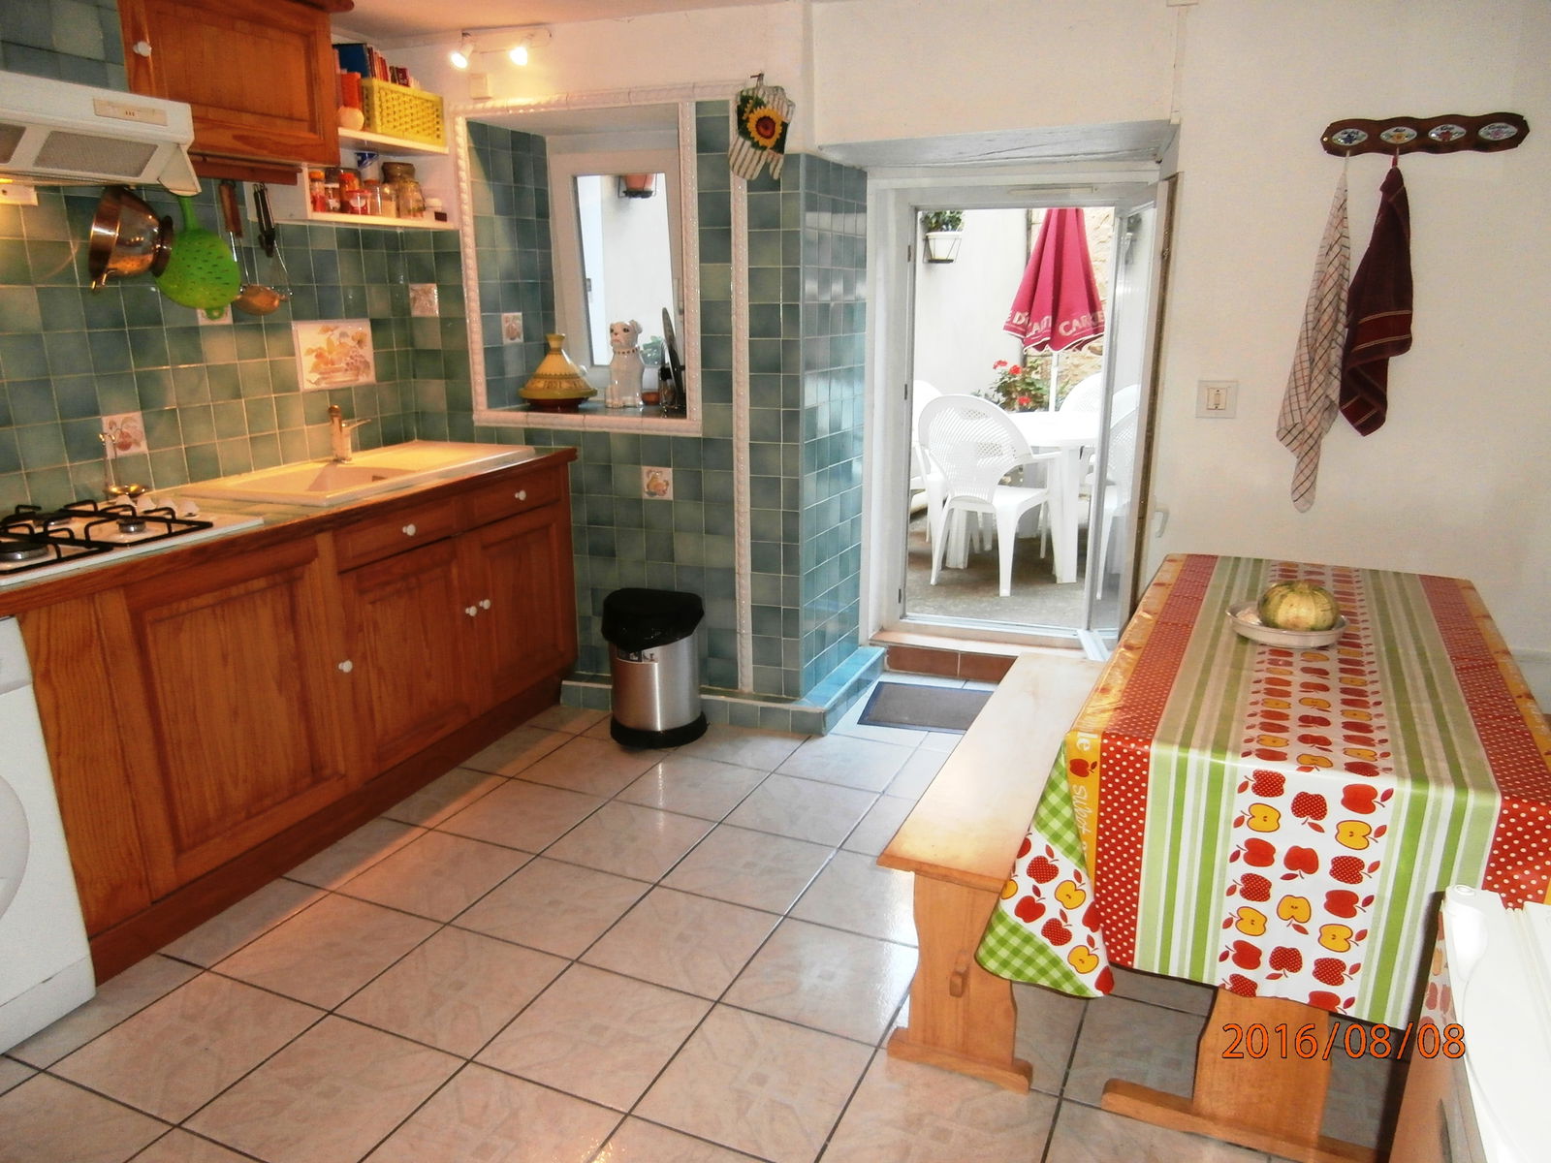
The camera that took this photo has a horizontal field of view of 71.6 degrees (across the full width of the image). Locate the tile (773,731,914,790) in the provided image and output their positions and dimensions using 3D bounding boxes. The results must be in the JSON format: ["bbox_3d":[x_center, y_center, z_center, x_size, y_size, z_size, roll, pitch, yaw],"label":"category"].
[{"bbox_3d":[0.219,0.567,3.364,0.344,0.010,0.344,6,16,23],"label":"tile"}]

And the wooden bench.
[{"bbox_3d":[0.494,0.550,2.239,0.260,0.465,1.135,6,16,24],"label":"wooden bench"}]

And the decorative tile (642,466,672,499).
[{"bbox_3d":[-0.384,-0.321,3.498,0.103,0.103,0.008,5,15,19],"label":"decorative tile"}]

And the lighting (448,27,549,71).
[{"bbox_3d":[-0.867,-1.657,3.341,0.320,0.125,0.120,4,15,17],"label":"lighting"}]

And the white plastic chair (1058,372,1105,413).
[{"bbox_3d":[1.972,-0.833,6.620,0.570,0.880,0.580,6,16,23],"label":"white plastic chair"}]

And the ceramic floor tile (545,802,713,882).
[{"bbox_3d":[-0.371,0.670,2.783,0.333,0.010,0.333,6,16,23],"label":"ceramic floor tile"}]

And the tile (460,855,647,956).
[{"bbox_3d":[-0.508,0.748,2.484,0.333,0.010,0.333,6,16,23],"label":"tile"}]

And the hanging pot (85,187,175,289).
[{"bbox_3d":[-1.472,-0.787,2.471,0.130,0.240,0.240,8,12,-15],"label":"hanging pot"}]

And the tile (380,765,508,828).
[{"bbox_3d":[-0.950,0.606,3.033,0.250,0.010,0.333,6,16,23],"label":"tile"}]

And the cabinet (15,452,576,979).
[{"bbox_3d":[-1.246,0.190,2.849,0.615,0.872,1.870,5,16,19],"label":"cabinet"}]

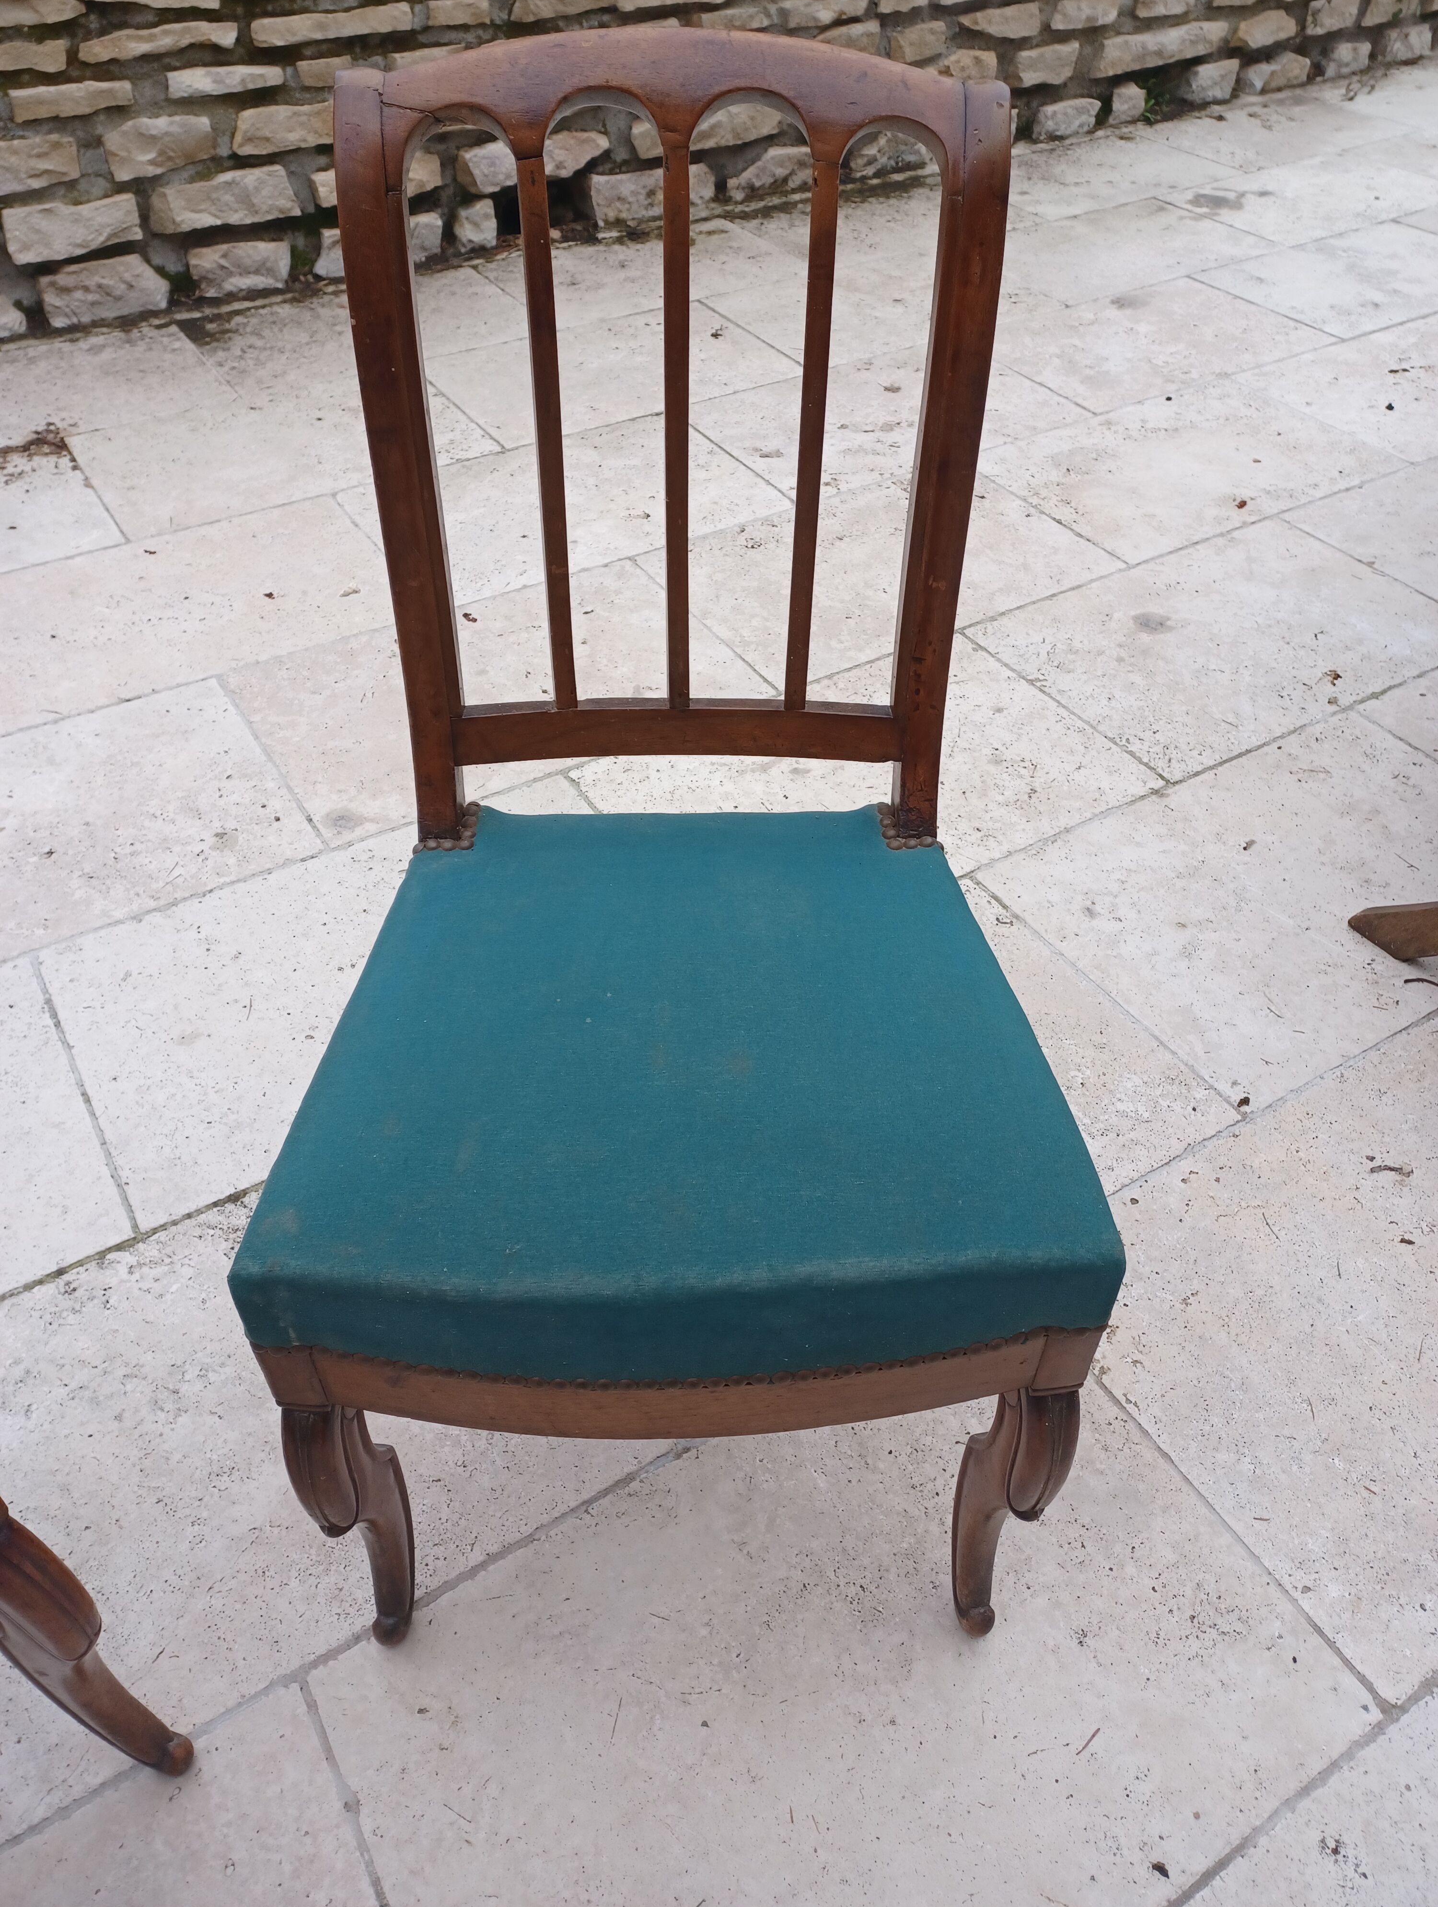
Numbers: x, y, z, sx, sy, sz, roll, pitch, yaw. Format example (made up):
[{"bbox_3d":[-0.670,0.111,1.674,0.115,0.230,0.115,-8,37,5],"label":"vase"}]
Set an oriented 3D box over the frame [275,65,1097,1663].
[{"bbox_3d":[-0.028,0.012,0.809,0.429,0.853,0.479,-1,45,-1],"label":"frame"}]

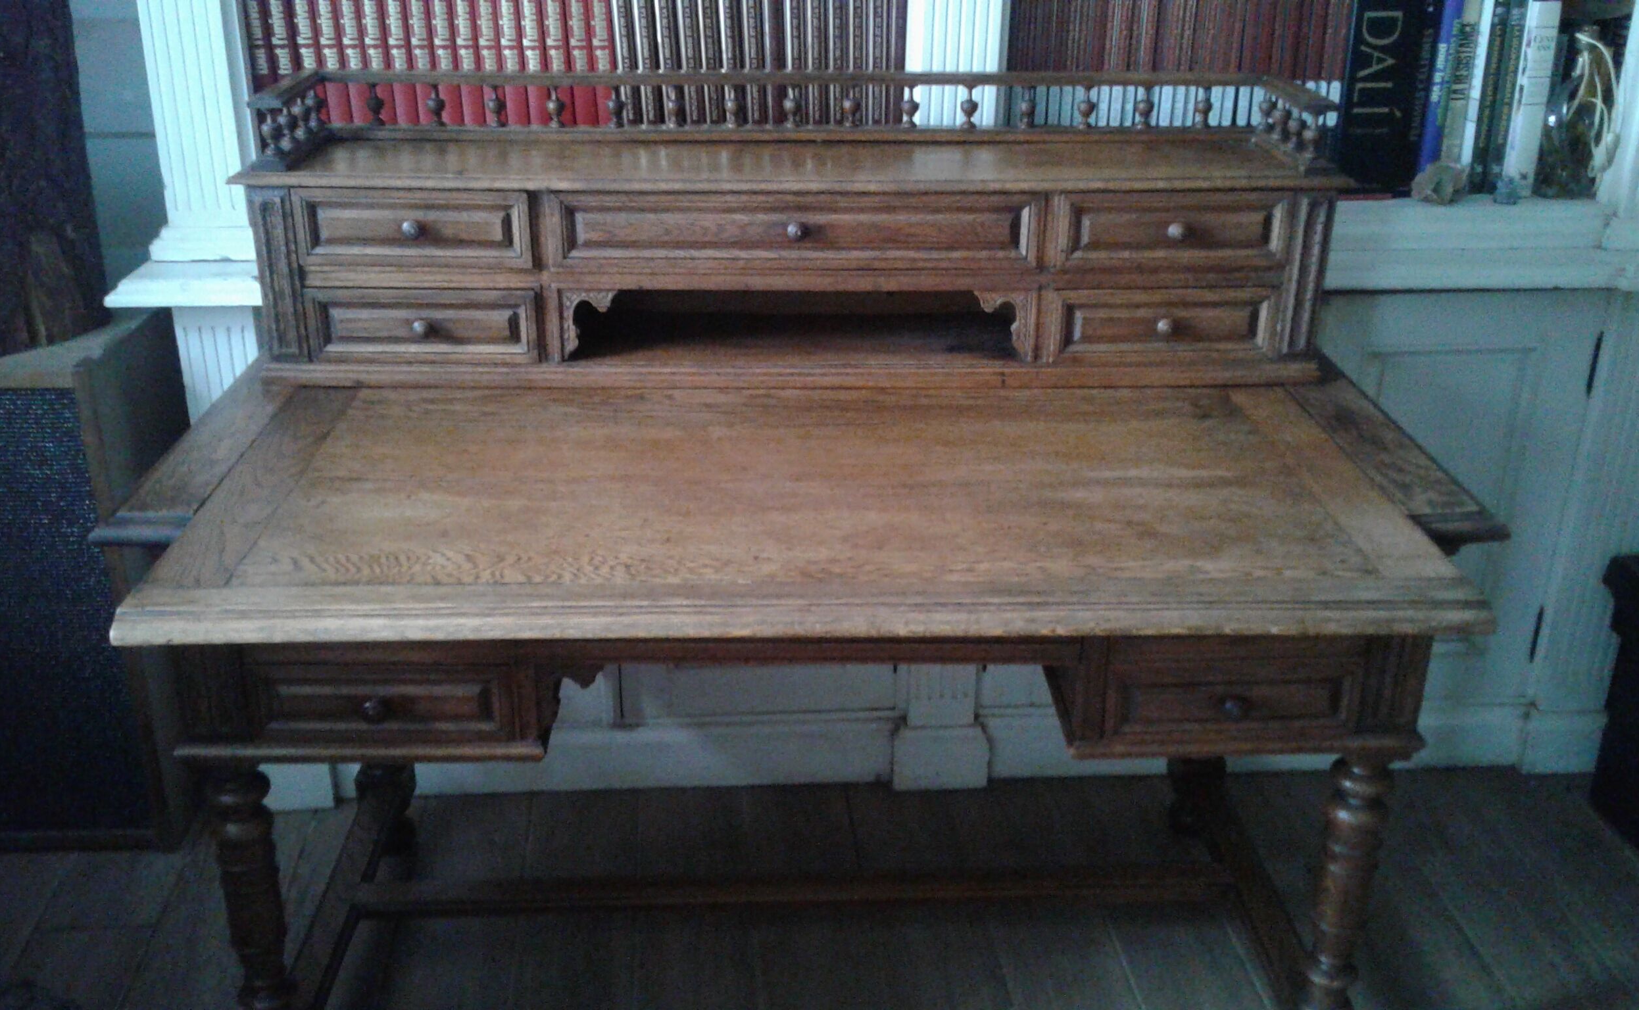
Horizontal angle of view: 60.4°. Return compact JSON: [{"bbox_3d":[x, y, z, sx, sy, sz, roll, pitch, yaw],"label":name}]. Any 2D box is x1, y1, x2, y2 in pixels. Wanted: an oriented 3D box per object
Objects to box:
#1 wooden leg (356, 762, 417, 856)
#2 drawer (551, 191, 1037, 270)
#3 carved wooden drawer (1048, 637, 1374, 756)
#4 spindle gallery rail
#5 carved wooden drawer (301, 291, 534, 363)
[{"bbox_3d":[-0.614,0.267,1.939,0.089,0.510,0.089,0,25,-2],"label":"wooden leg"},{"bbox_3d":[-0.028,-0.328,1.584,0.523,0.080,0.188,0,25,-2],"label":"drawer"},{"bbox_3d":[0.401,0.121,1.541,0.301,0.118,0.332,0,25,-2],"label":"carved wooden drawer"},{"bbox_3d":[-0.022,-0.431,1.574,1.131,0.066,0.232,0,25,-2],"label":"spindle gallery rail"},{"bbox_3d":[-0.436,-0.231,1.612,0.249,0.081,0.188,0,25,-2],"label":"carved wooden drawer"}]

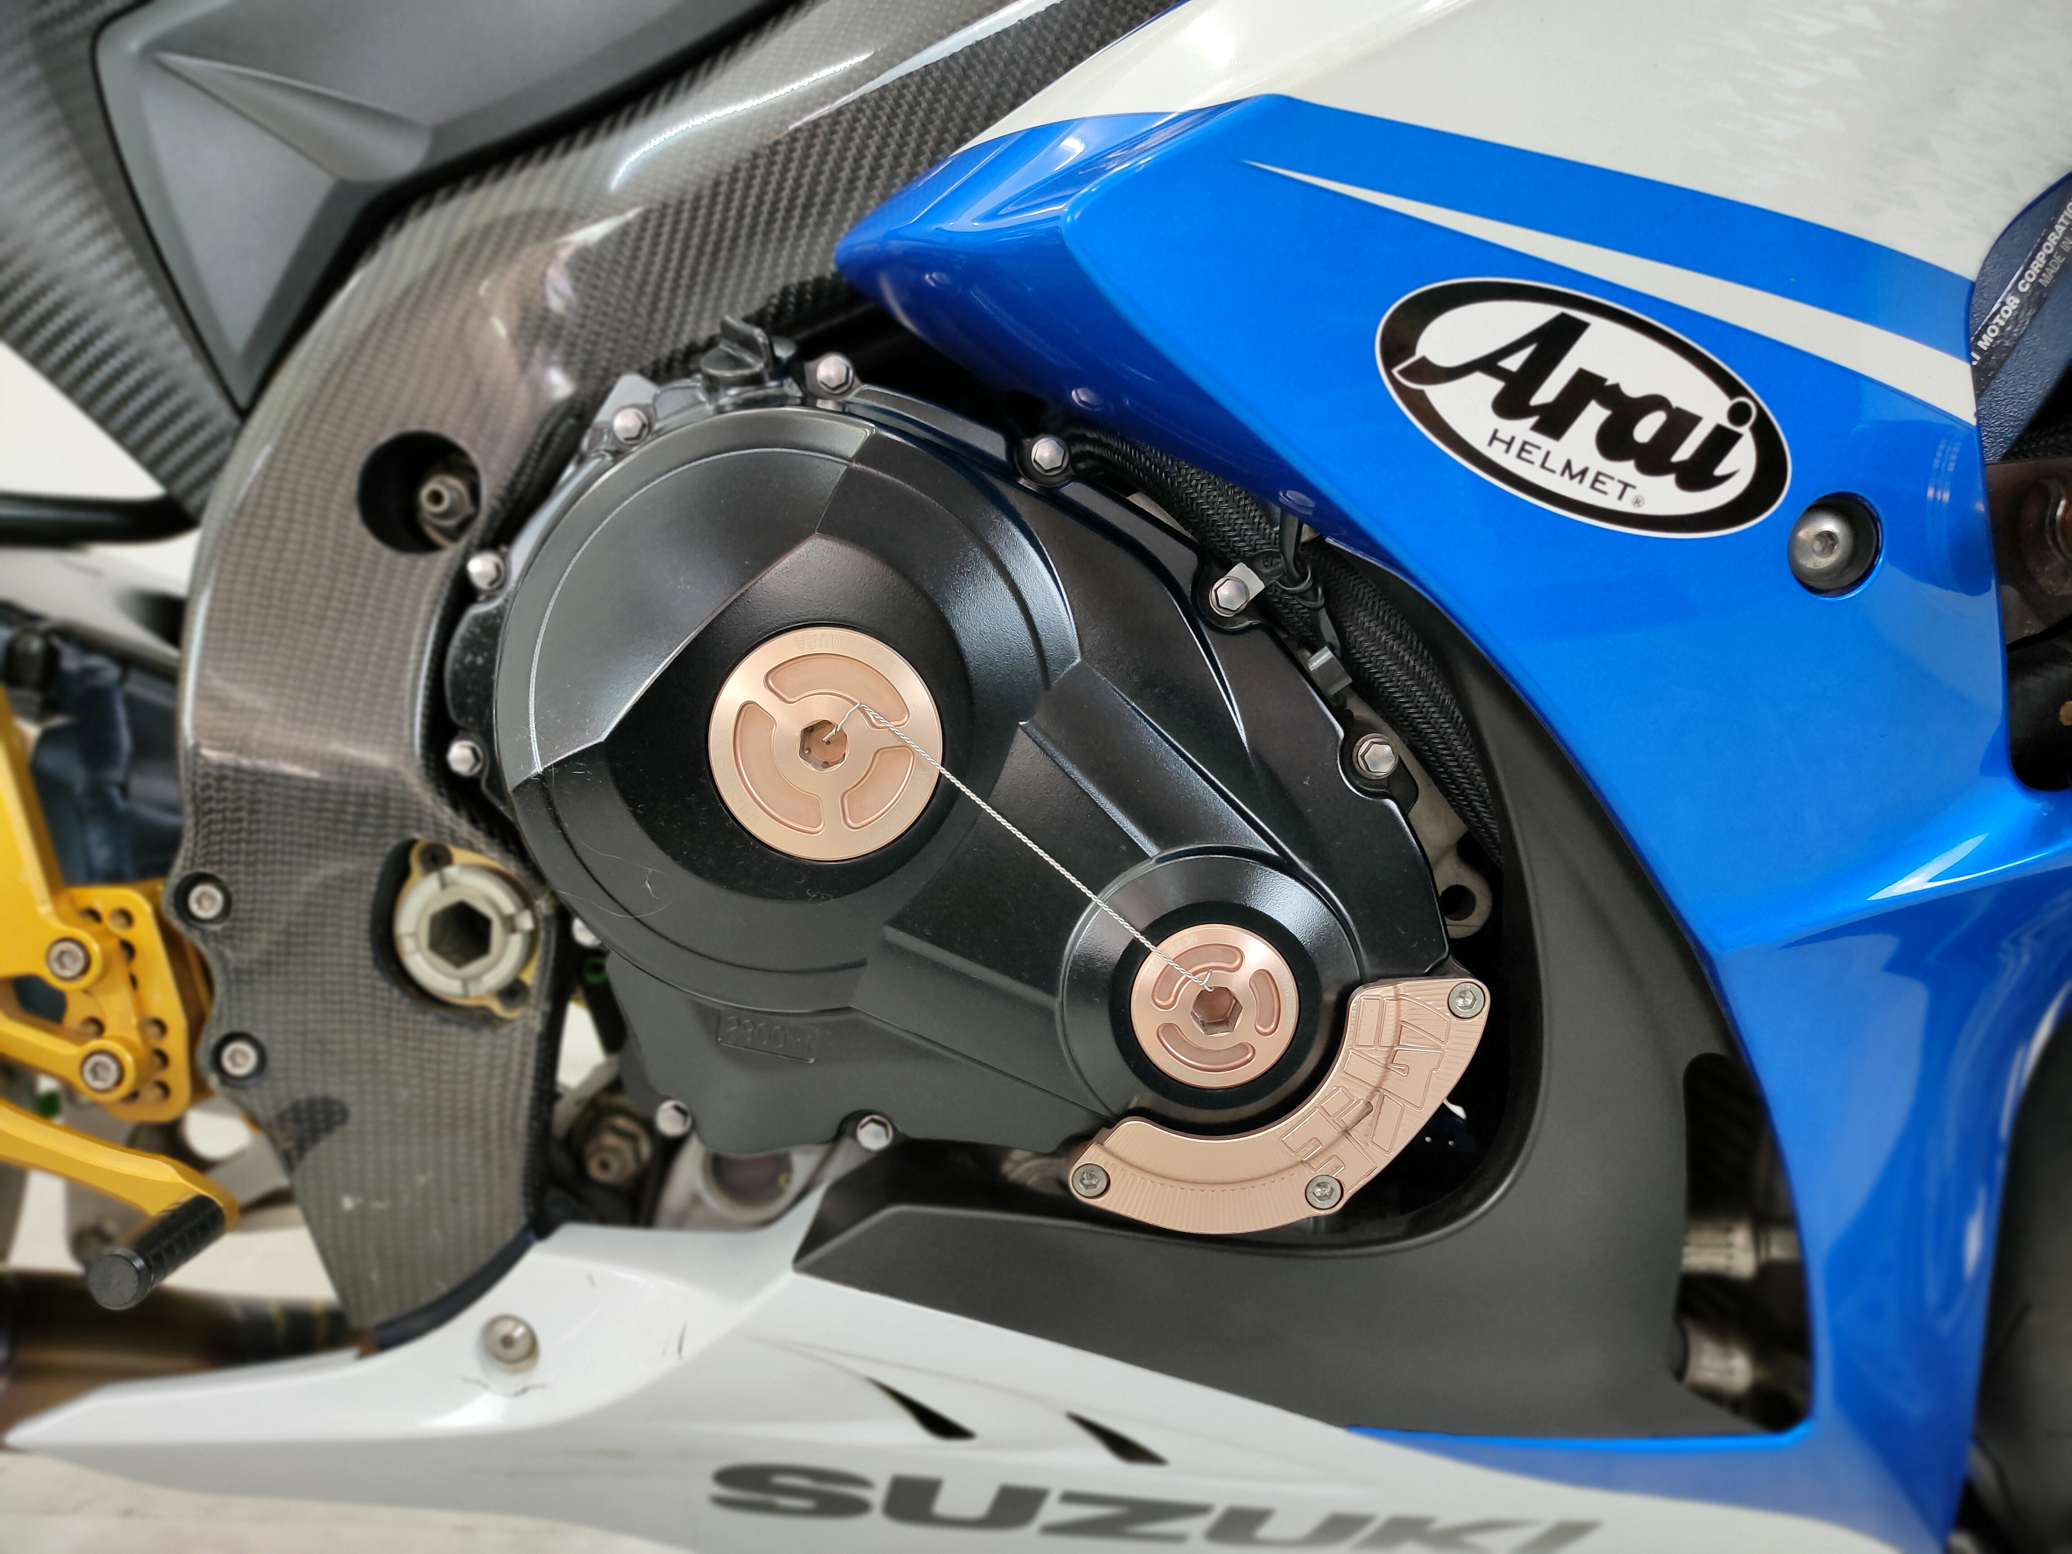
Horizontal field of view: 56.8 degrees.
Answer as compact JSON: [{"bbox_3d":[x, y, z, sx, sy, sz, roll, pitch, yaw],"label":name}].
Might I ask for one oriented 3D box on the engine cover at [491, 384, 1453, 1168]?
[{"bbox_3d":[-0.017,0.000,0.515,0.262,0.212,0.070,0,2,-2],"label":"engine cover"}]

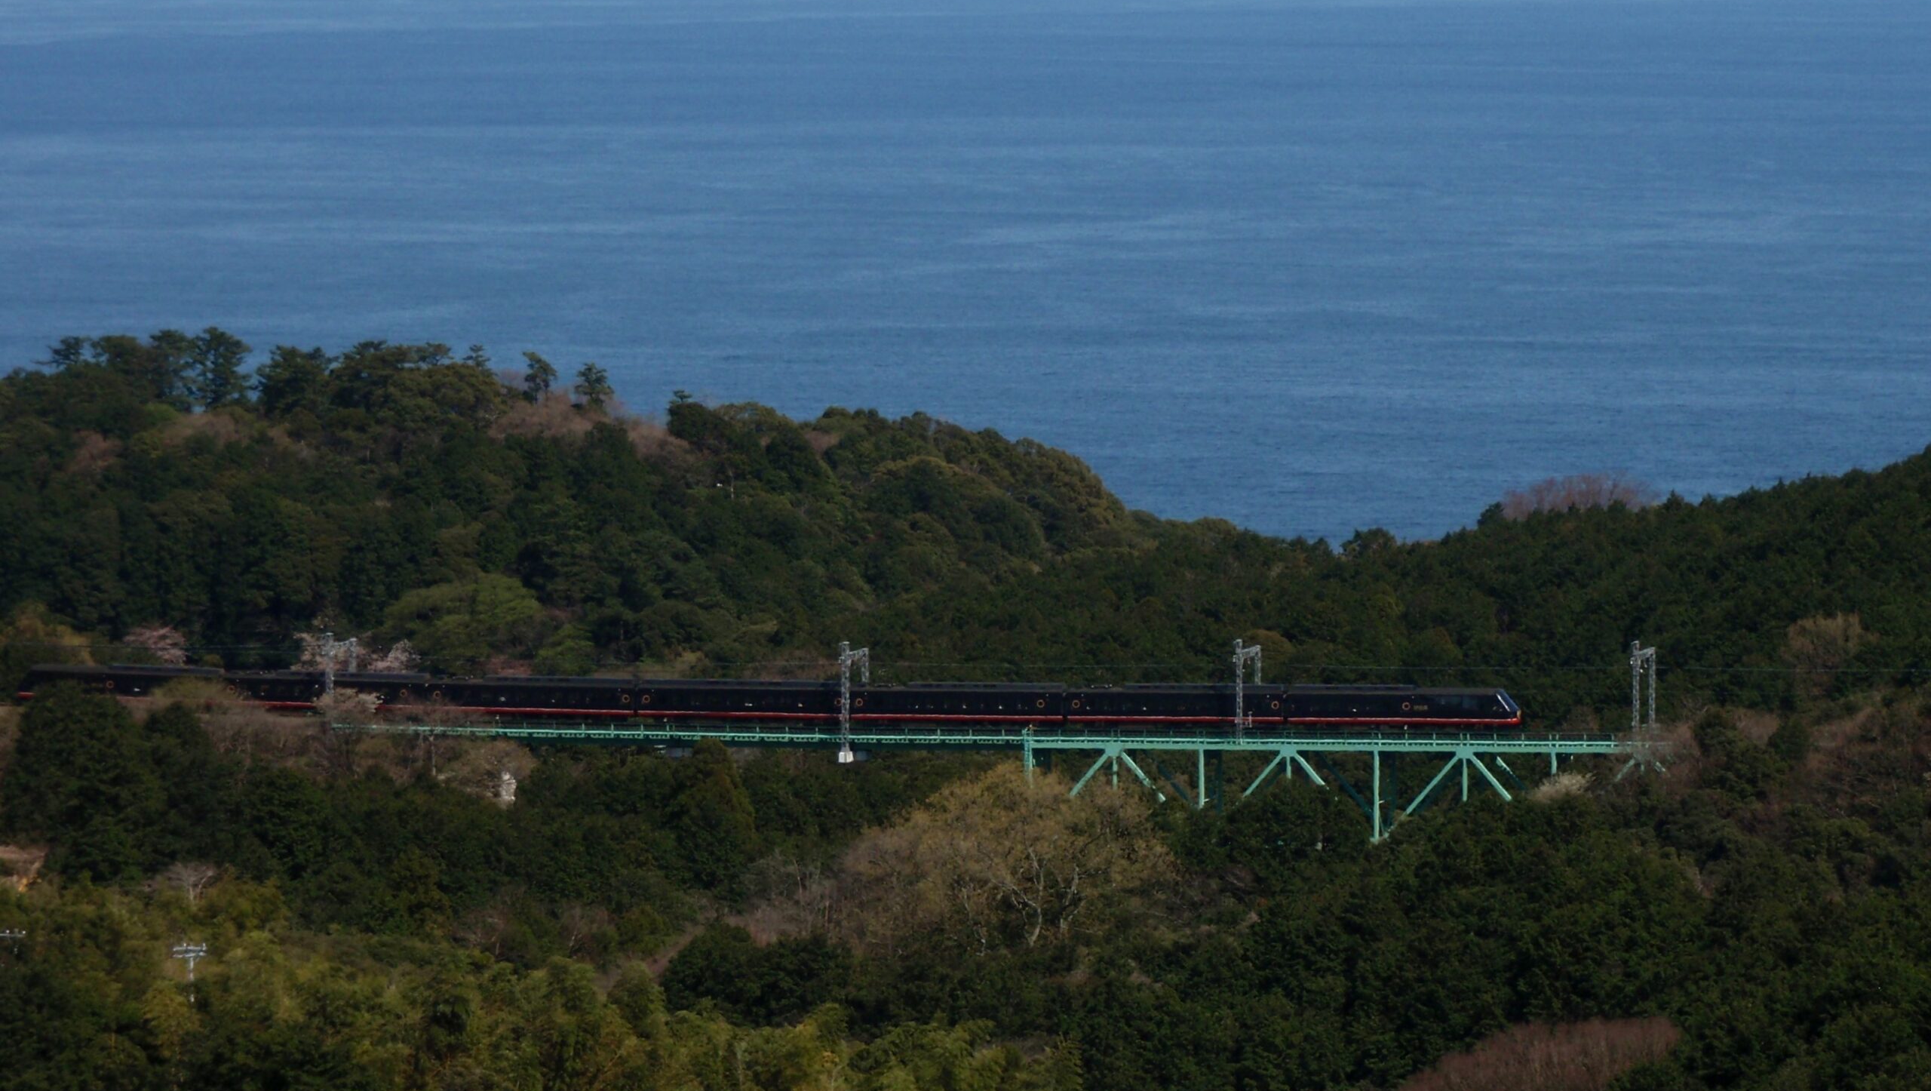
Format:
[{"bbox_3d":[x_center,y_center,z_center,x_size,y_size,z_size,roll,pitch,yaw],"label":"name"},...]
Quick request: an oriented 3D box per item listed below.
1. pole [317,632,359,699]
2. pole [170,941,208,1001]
[{"bbox_3d":[-56.455,11.704,605.313,0.750,8.240,6.100,2,6,17],"label":"pole"},{"bbox_3d":[-40.558,25.269,351.237,1.850,9.000,0.500,-2,6,-18],"label":"pole"}]

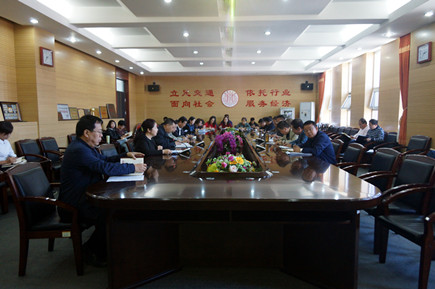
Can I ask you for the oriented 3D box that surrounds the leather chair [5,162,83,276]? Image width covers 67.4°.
[{"bbox_3d":[-1.355,0.604,2.862,0.590,0.890,0.560,0,5,2],"label":"leather chair"}]

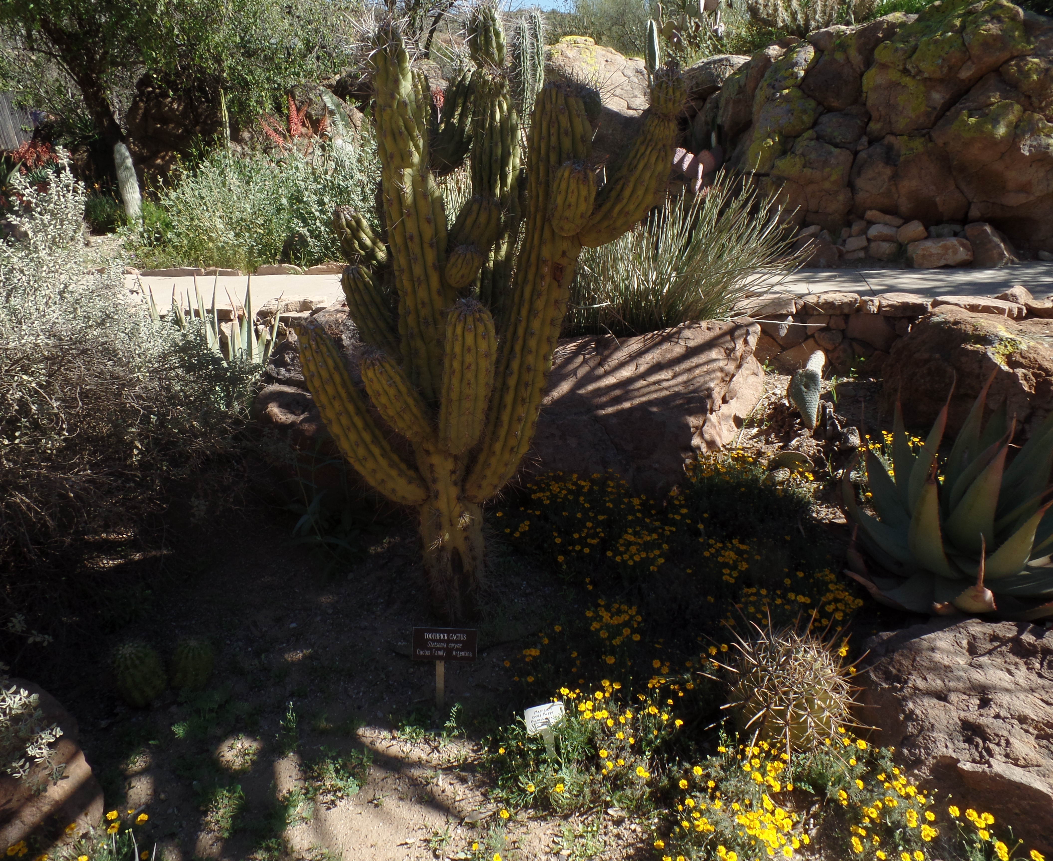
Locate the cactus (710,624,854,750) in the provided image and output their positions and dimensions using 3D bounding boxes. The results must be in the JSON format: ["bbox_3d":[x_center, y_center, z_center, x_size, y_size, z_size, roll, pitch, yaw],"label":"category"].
[{"bbox_3d":[0.675,0.659,1.990,0.360,0.310,0.360,0,26,0],"label":"cactus"}]

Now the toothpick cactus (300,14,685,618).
[{"bbox_3d":[-0.115,-0.229,2.203,1.000,1.720,0.850,0,26,0],"label":"toothpick cactus"}]

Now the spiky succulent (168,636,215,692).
[{"bbox_3d":[-0.945,0.654,2.166,0.127,0.165,0.127,0,26,0],"label":"spiky succulent"}]

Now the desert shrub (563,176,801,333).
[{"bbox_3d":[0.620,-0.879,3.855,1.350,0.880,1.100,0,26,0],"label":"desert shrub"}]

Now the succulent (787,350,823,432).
[{"bbox_3d":[1.340,-0.205,3.660,0.170,0.400,0.170,0,26,0],"label":"succulent"}]

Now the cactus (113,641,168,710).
[{"bbox_3d":[-1.070,0.665,2.116,0.145,0.190,0.145,0,26,0],"label":"cactus"}]

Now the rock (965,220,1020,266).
[{"bbox_3d":[3.060,-1.229,5.019,0.320,0.280,0.280,0,26,0],"label":"rock"}]

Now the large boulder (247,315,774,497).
[{"bbox_3d":[-0.040,-0.150,3.376,2.100,0.550,0.880,0,26,0],"label":"large boulder"}]

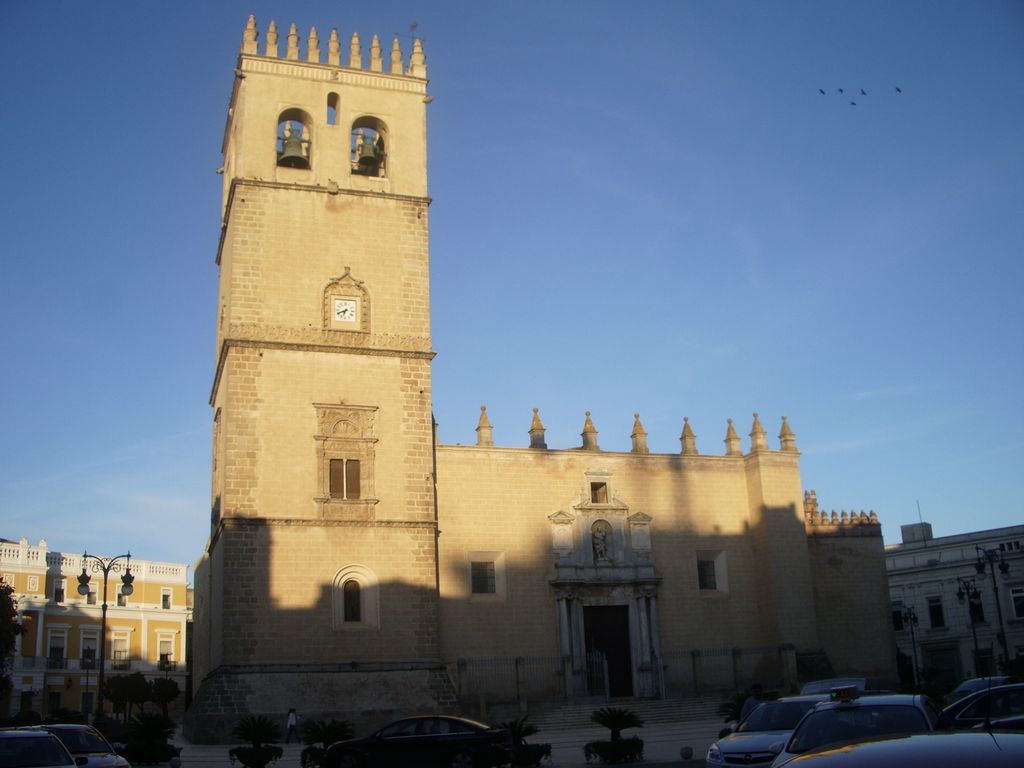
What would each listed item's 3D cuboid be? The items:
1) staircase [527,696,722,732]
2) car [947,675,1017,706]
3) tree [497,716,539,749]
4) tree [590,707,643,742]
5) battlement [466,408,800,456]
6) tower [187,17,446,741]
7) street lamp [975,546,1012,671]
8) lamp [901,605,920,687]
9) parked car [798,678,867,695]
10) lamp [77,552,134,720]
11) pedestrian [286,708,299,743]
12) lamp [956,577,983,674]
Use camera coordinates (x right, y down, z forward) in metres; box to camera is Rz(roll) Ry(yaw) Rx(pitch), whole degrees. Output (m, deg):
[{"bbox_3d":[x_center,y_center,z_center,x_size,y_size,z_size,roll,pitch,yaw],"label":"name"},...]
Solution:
[{"bbox_3d":[6.953,17.083,54.102,13.500,1.400,3.500,3,-18,-19],"label":"staircase"},{"bbox_3d":[14.341,9.503,30.899,1.750,1.500,4.300,-14,-20,33],"label":"car"},{"bbox_3d":[0.169,9.048,26.958,1.200,0.870,1.200,-2,-17,-1],"label":"tree"},{"bbox_3d":[2.863,9.266,28.094,1.400,0.950,1.400,-2,-17,-1],"label":"tree"},{"bbox_3d":[8.397,3.078,67.409,22.200,2.650,2.400,3,-18,-19],"label":"battlement"},{"bbox_3d":[-11.595,-0.479,62.253,12.400,41.100,12.400,3,-18,-19],"label":"tower"},{"bbox_3d":[23.962,11.732,50.356,2.300,7.700,0.500,3,-18,-19],"label":"street lamp"},{"bbox_3d":[34.118,22.591,87.322,2.300,7.600,0.500,3,-18,-19],"label":"lamp"},{"bbox_3d":[9.596,9.327,29.863,1.780,1.620,4.300,-17,-22,39],"label":"parked car"},{"bbox_3d":[-15.924,10.428,40.050,2.300,7.800,0.500,3,-18,-19],"label":"lamp"},{"bbox_3d":[-10.218,15.909,48.427,0.700,1.660,0.550,3,-18,-19],"label":"pedestrian"},{"bbox_3d":[29.352,16.078,65.364,2.300,7.650,0.500,3,-18,-19],"label":"lamp"}]

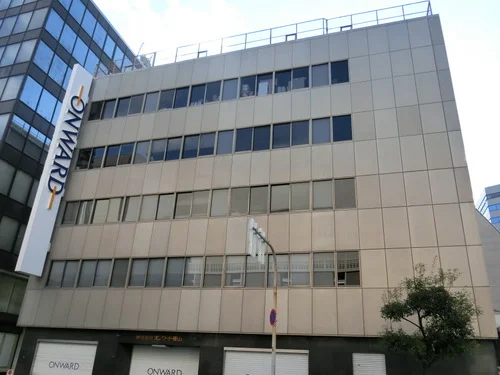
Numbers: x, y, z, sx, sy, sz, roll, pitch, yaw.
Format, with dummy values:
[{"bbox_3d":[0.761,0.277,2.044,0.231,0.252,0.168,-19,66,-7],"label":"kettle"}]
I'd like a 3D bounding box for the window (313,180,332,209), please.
[{"bbox_3d":[3.363,0.305,19.378,0.896,1.438,0.100,-5,-26,18],"label":"window"}]

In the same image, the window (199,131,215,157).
[{"bbox_3d":[-2.288,-2.296,22.507,0.935,1.428,0.090,-5,-25,18],"label":"window"}]

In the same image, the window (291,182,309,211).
[{"bbox_3d":[2.315,0.425,19.492,0.879,1.407,0.100,-5,-25,18],"label":"window"}]

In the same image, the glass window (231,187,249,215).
[{"bbox_3d":[-0.495,0.664,20.388,0.879,1.407,0.100,-5,-25,18],"label":"glass window"}]

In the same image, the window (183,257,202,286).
[{"bbox_3d":[-2.647,3.981,19.806,1.003,1.445,0.090,-5,-25,18],"label":"window"}]

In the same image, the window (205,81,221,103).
[{"bbox_3d":[-2.098,-5.469,24.242,0.927,1.442,0.100,-5,-25,18],"label":"window"}]

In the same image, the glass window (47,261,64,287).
[{"bbox_3d":[-10.314,4.632,22.408,0.927,1.442,0.100,-5,-25,18],"label":"glass window"}]

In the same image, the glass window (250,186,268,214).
[{"bbox_3d":[0.502,0.683,21.769,1.012,1.573,0.100,-5,-24,17],"label":"glass window"}]

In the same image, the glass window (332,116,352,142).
[{"bbox_3d":[4.836,-3.071,21.920,1.012,1.573,0.100,-5,-24,17],"label":"glass window"}]

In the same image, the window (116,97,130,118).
[{"bbox_3d":[-7.843,-4.997,25.944,0.903,1.436,0.100,-5,-26,18],"label":"window"}]

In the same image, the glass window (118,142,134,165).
[{"bbox_3d":[-7.589,-2.054,25.841,1.012,1.573,0.100,-5,-24,17],"label":"glass window"}]

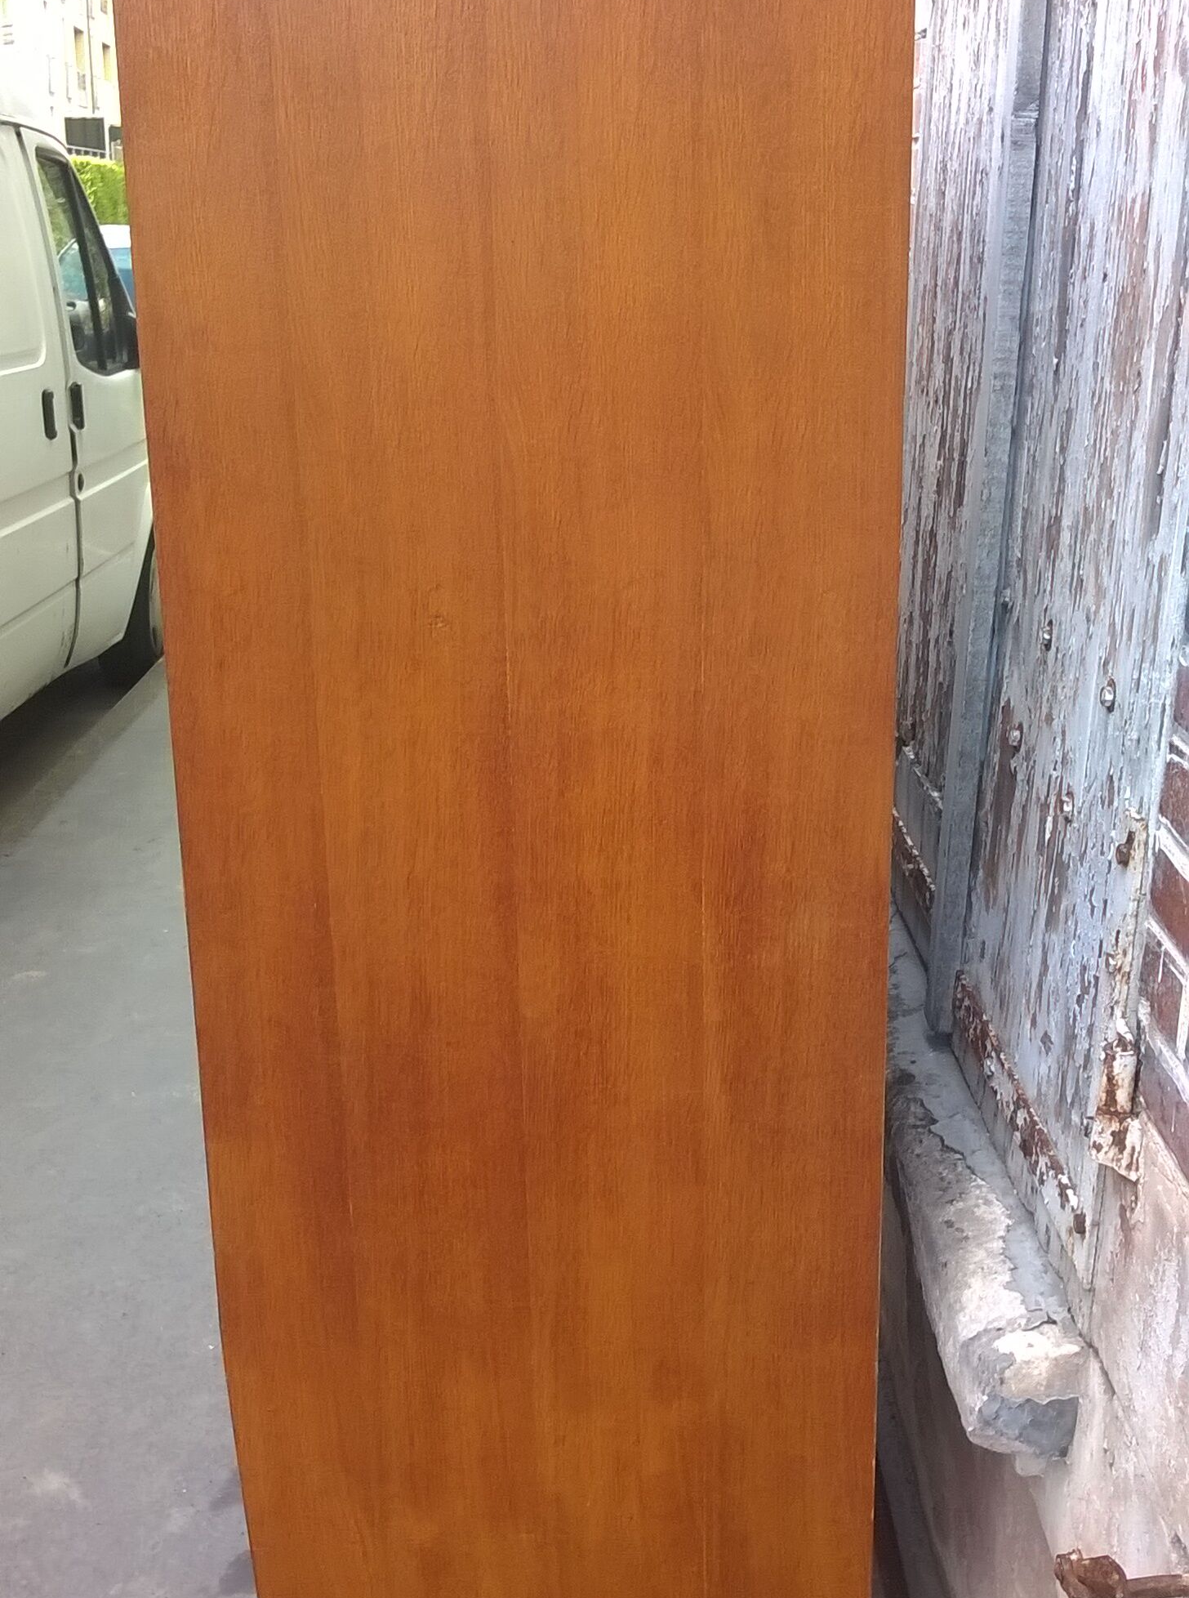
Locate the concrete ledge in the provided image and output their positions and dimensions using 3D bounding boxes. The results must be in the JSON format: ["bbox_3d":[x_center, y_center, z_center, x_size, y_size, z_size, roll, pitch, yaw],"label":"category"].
[{"bbox_3d":[0.336,0.304,1.998,0.115,0.120,1.110,1,18,-1],"label":"concrete ledge"}]

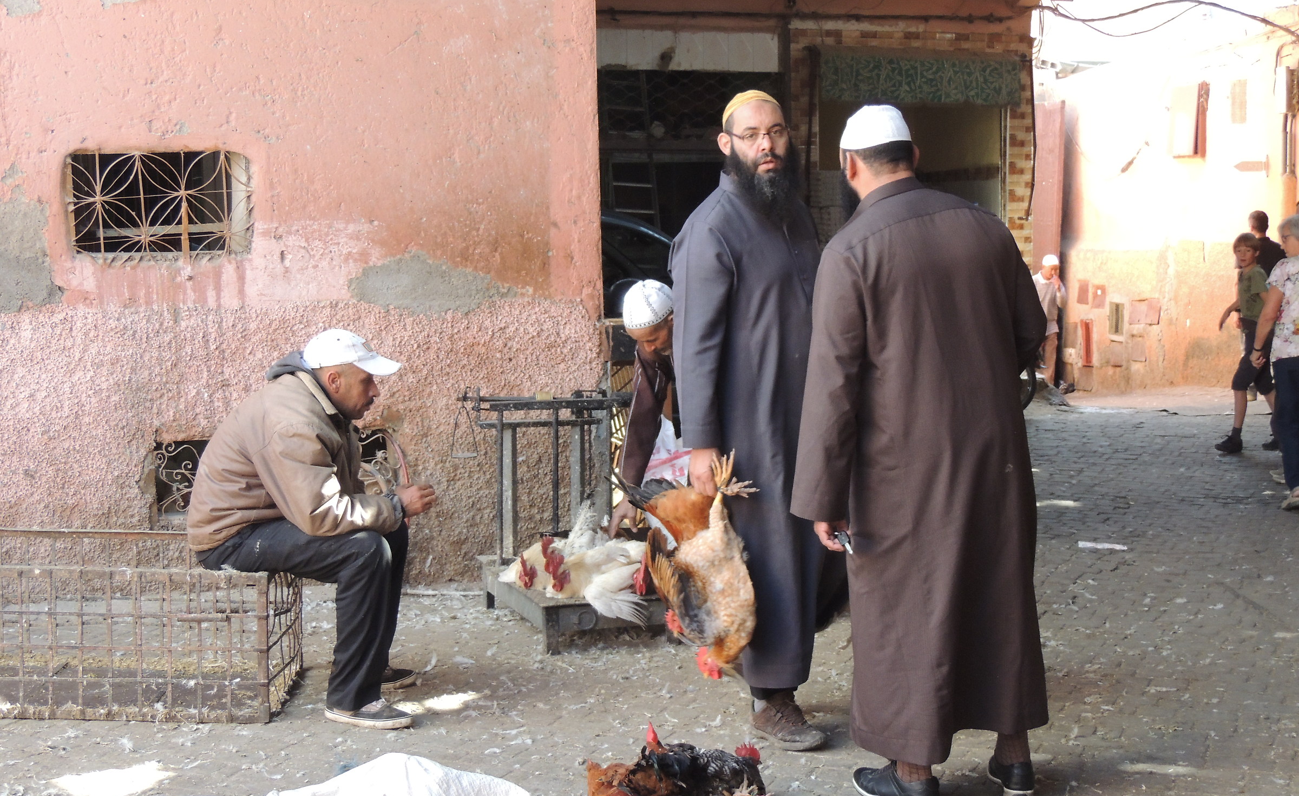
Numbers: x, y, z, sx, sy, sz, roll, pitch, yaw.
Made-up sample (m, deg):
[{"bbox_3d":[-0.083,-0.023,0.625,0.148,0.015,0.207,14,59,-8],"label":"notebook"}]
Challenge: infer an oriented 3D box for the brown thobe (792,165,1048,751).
[{"bbox_3d":[0.700,0.181,4.778,0.640,1.490,0.430,-2,5,-25],"label":"brown thobe"}]

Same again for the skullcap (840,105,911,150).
[{"bbox_3d":[0.575,-0.689,4.781,0.170,0.105,0.190,-7,5,-24],"label":"skullcap"}]

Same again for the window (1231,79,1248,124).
[{"bbox_3d":[6.074,-3.052,19.323,0.060,0.460,0.280,-2,5,-23],"label":"window"}]

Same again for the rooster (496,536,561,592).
[{"bbox_3d":[-0.400,0.597,6.946,0.240,0.190,0.380,3,5,33],"label":"rooster"}]

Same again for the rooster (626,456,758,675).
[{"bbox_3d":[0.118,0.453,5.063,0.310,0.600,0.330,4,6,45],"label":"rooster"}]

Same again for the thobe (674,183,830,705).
[{"bbox_3d":[0.287,0.082,5.278,0.380,1.430,0.530,3,5,40],"label":"thobe"}]

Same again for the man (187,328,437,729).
[{"bbox_3d":[-1.015,0.366,5.669,0.730,1.130,0.560,0,4,2],"label":"man"}]

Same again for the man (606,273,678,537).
[{"bbox_3d":[0.250,0.177,7.255,0.780,1.280,0.600,-4,6,-41],"label":"man"}]

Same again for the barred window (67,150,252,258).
[{"bbox_3d":[-2.010,-0.790,7.644,0.770,0.450,0.100,0,4,0],"label":"barred window"}]

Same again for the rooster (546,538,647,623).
[{"bbox_3d":[-0.165,0.637,6.809,0.380,0.240,0.270,-3,5,-35],"label":"rooster"}]

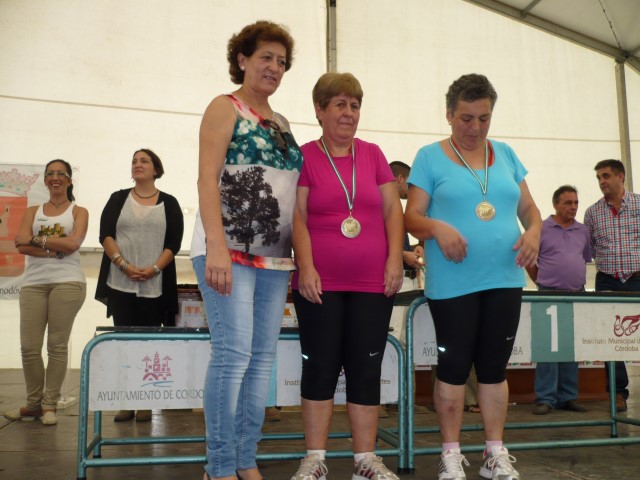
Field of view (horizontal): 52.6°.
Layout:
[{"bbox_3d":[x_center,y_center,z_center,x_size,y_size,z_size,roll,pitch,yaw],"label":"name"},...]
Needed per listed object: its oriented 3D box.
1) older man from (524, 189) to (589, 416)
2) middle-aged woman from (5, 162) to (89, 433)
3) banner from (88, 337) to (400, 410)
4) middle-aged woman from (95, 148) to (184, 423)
[{"bbox_3d":[1.660,0.390,4.485,0.500,1.560,0.340,0,-7,-3],"label":"older man"},{"bbox_3d":[-1.699,0.289,4.064,0.490,1.636,0.400,0,-7,-2],"label":"middle-aged woman"},{"bbox_3d":[-0.272,0.515,2.512,1.198,0.261,0.030,1,-7,-8],"label":"banner"},{"bbox_3d":[-1.101,0.250,3.968,0.540,1.660,0.360,0,-7,-3],"label":"middle-aged woman"}]

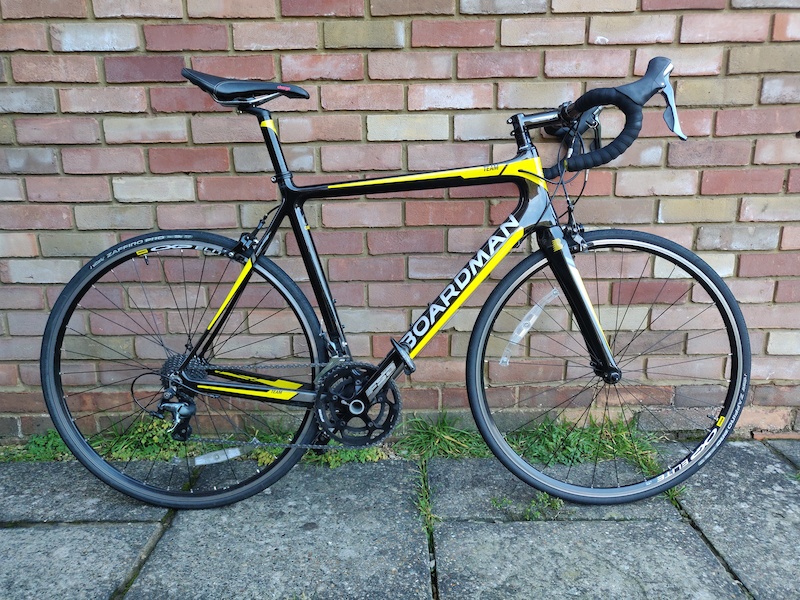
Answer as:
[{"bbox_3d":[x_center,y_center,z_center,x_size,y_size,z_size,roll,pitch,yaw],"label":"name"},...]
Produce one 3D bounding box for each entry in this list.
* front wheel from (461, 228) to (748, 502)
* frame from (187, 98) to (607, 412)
[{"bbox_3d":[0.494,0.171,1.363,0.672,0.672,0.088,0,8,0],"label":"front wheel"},{"bbox_3d":[-0.003,-0.087,1.324,1.010,0.700,0.140,0,8,0],"label":"frame"}]

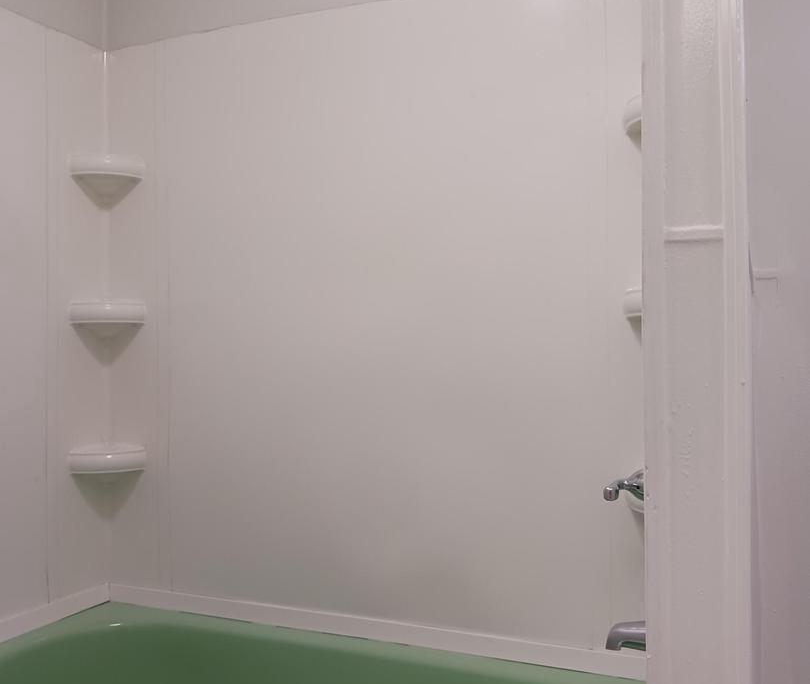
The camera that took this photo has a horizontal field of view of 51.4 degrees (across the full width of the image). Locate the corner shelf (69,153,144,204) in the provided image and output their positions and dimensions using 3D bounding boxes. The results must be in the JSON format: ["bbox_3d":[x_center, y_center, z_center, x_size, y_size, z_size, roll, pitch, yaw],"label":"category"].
[{"bbox_3d":[-0.785,-0.442,2.223,0.190,0.090,0.132,0,0,-21],"label":"corner shelf"}]

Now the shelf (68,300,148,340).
[{"bbox_3d":[-0.786,-0.054,2.222,0.190,0.090,0.132,0,0,-21],"label":"shelf"}]

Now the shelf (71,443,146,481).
[{"bbox_3d":[-0.782,0.325,2.221,0.190,0.090,0.132,0,0,-21],"label":"shelf"}]

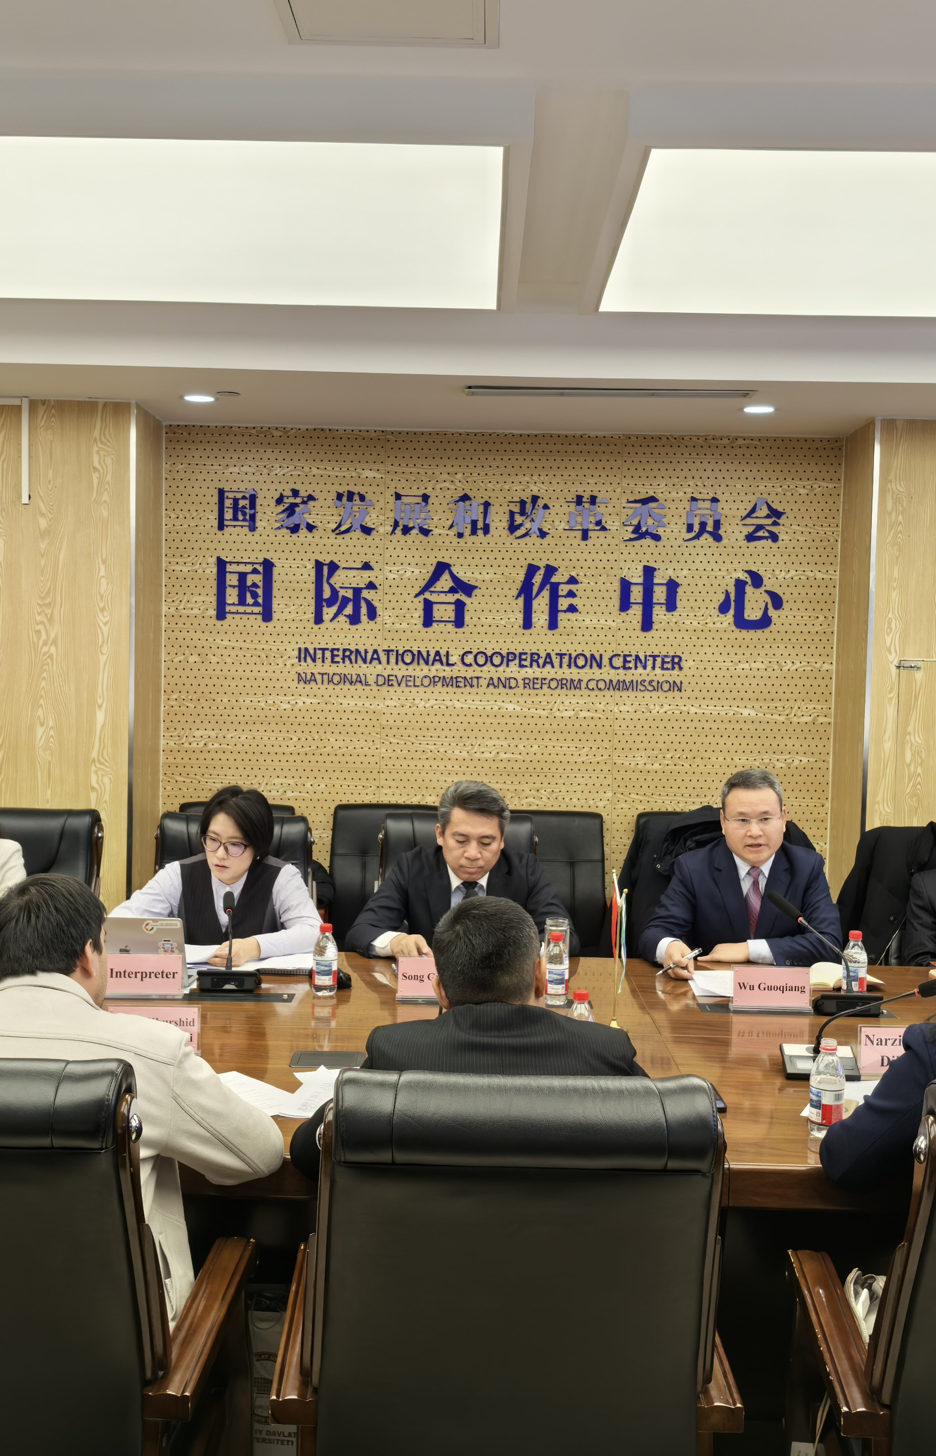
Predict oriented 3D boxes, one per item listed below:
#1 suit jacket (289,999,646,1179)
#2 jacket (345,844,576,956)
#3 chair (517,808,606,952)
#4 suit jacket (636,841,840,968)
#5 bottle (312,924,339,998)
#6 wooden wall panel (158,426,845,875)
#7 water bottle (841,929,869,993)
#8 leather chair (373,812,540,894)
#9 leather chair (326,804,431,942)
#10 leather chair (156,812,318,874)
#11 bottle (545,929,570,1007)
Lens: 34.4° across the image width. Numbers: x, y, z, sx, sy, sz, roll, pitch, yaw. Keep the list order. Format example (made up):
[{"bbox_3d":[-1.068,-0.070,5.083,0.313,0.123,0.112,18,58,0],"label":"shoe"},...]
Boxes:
[{"bbox_3d":[-0.013,0.713,2.500,0.580,0.600,0.460,1,3,1],"label":"suit jacket"},{"bbox_3d":[-0.023,0.649,4.511,0.660,0.590,0.500,1,3,1],"label":"jacket"},{"bbox_3d":[0.295,0.828,5.877,0.590,0.990,0.630,1,3,1],"label":"chair"},{"bbox_3d":[0.811,0.652,4.530,0.600,0.600,0.470,2,3,6],"label":"suit jacket"},{"bbox_3d":[-0.371,0.605,3.950,0.063,0.186,0.063,1,3,1],"label":"bottle"},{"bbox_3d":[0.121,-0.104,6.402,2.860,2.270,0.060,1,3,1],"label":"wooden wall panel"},{"bbox_3d":[0.986,0.600,3.841,0.061,0.175,0.061,1,3,1],"label":"water bottle"},{"bbox_3d":[-0.045,0.864,4.712,0.630,1.100,0.690,1,3,1],"label":"leather chair"},{"bbox_3d":[-0.320,0.814,5.883,0.590,0.990,0.630,1,3,1],"label":"leather chair"},{"bbox_3d":[-0.785,0.828,4.807,0.650,1.060,0.680,1,3,1],"label":"leather chair"},{"bbox_3d":[0.232,0.620,3.916,0.063,0.186,0.063,1,3,1],"label":"bottle"}]

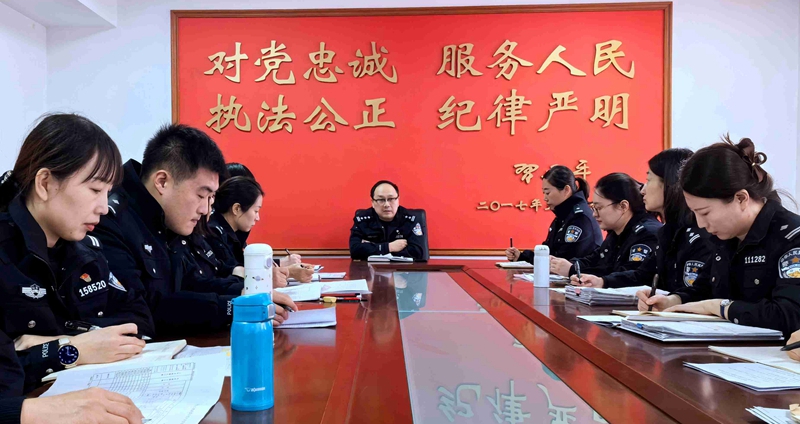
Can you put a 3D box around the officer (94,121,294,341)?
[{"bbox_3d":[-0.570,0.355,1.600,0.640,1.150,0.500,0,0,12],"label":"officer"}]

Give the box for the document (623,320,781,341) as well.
[{"bbox_3d":[0.757,0.290,1.576,0.303,0.027,0.215,0,0,-5],"label":"document"}]

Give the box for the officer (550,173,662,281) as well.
[{"bbox_3d":[1.000,0.430,2.900,0.620,1.260,0.500,0,0,-5],"label":"officer"}]

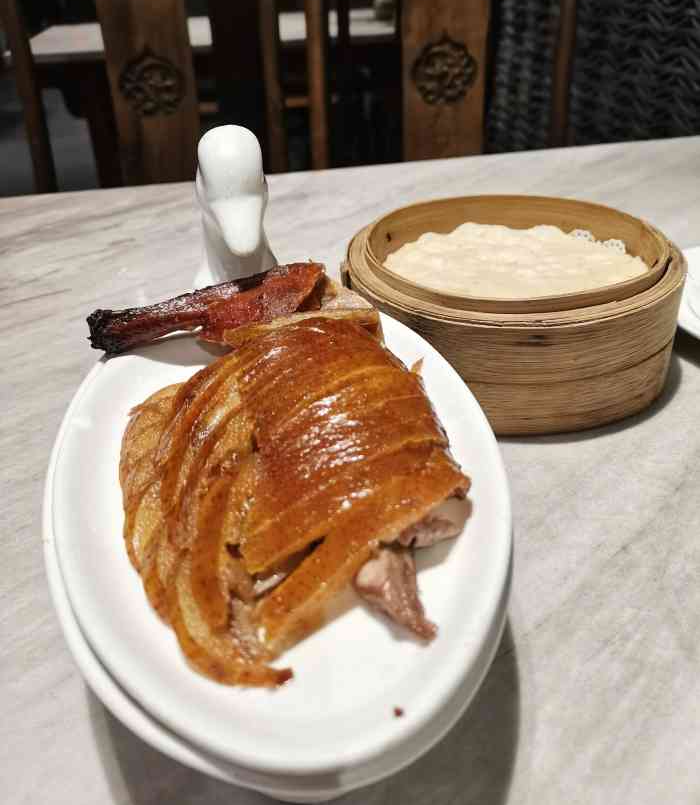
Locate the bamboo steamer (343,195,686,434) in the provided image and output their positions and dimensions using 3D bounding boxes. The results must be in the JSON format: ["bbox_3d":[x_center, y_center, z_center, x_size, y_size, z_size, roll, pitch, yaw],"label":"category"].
[{"bbox_3d":[0.096,-0.066,0.430,0.195,0.071,0.195,-4,33,0],"label":"bamboo steamer"}]

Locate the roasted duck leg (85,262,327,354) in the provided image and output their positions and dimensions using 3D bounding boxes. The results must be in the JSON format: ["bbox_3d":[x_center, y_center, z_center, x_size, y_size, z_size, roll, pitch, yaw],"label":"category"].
[{"bbox_3d":[-0.066,-0.046,0.340,0.113,0.034,0.038,-10,34,-9],"label":"roasted duck leg"}]

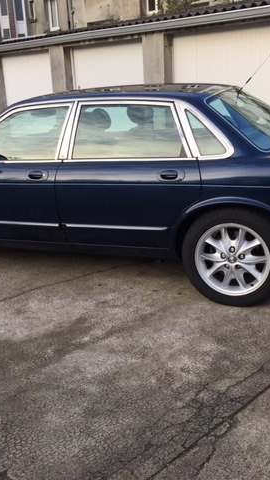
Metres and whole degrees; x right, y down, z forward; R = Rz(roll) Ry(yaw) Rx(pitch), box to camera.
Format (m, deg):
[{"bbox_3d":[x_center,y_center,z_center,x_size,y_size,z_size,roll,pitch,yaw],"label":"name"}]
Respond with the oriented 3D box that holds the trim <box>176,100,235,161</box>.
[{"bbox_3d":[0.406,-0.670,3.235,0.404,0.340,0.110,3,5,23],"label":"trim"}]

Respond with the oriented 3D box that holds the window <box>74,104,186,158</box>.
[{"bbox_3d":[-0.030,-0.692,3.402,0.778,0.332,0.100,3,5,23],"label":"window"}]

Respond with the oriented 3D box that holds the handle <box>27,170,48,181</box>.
[{"bbox_3d":[-0.651,-0.431,3.580,0.160,0.069,0.045,3,18,23],"label":"handle"}]

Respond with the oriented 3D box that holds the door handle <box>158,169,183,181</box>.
[{"bbox_3d":[0.210,-0.389,3.216,0.168,0.070,0.045,3,18,23],"label":"door handle"}]

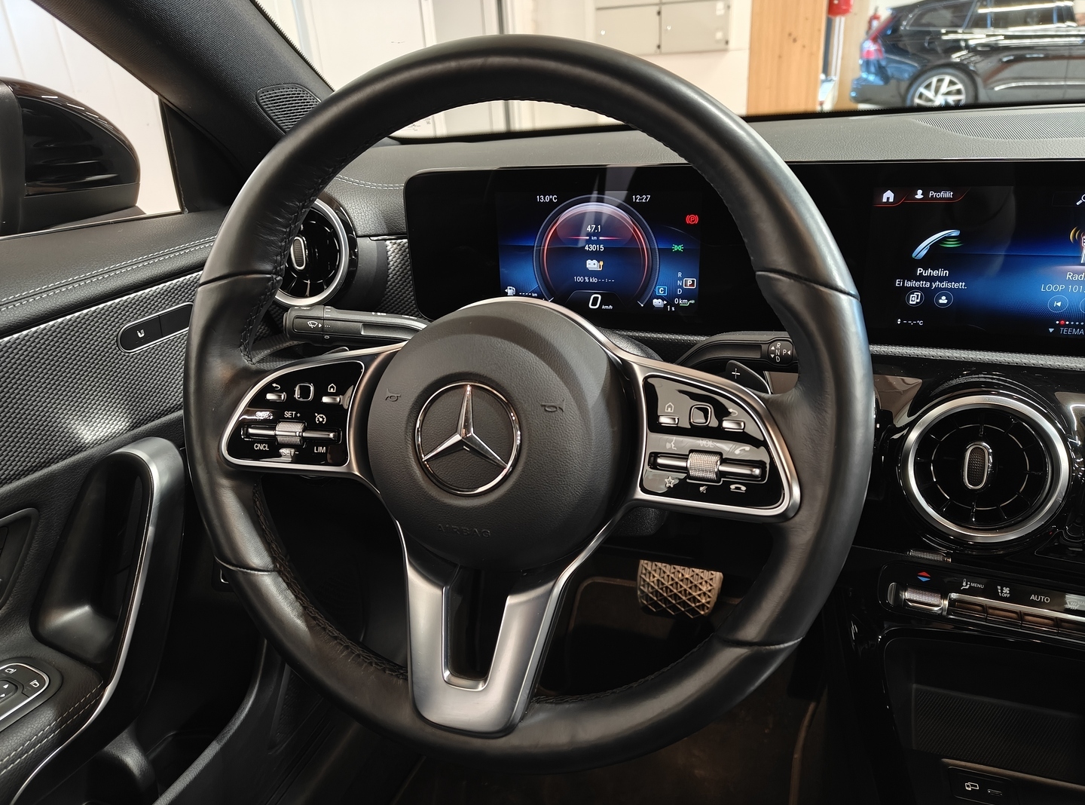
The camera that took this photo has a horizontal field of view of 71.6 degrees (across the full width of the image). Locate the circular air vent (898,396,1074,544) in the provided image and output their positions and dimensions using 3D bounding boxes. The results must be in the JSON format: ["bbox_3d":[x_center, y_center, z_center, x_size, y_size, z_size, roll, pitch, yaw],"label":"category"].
[{"bbox_3d":[0.284,0.041,0.488,0.095,0.095,0.030,4,-2,18],"label":"circular air vent"}]

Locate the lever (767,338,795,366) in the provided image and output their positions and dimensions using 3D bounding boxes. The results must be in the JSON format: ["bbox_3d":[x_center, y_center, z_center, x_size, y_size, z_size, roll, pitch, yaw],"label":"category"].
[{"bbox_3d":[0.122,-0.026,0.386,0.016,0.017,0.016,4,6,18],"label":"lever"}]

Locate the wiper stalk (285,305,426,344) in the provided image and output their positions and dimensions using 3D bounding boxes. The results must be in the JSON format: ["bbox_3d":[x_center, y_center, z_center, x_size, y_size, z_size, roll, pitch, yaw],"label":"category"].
[{"bbox_3d":[-0.103,-0.046,0.457,0.112,0.025,0.027,4,6,18],"label":"wiper stalk"}]

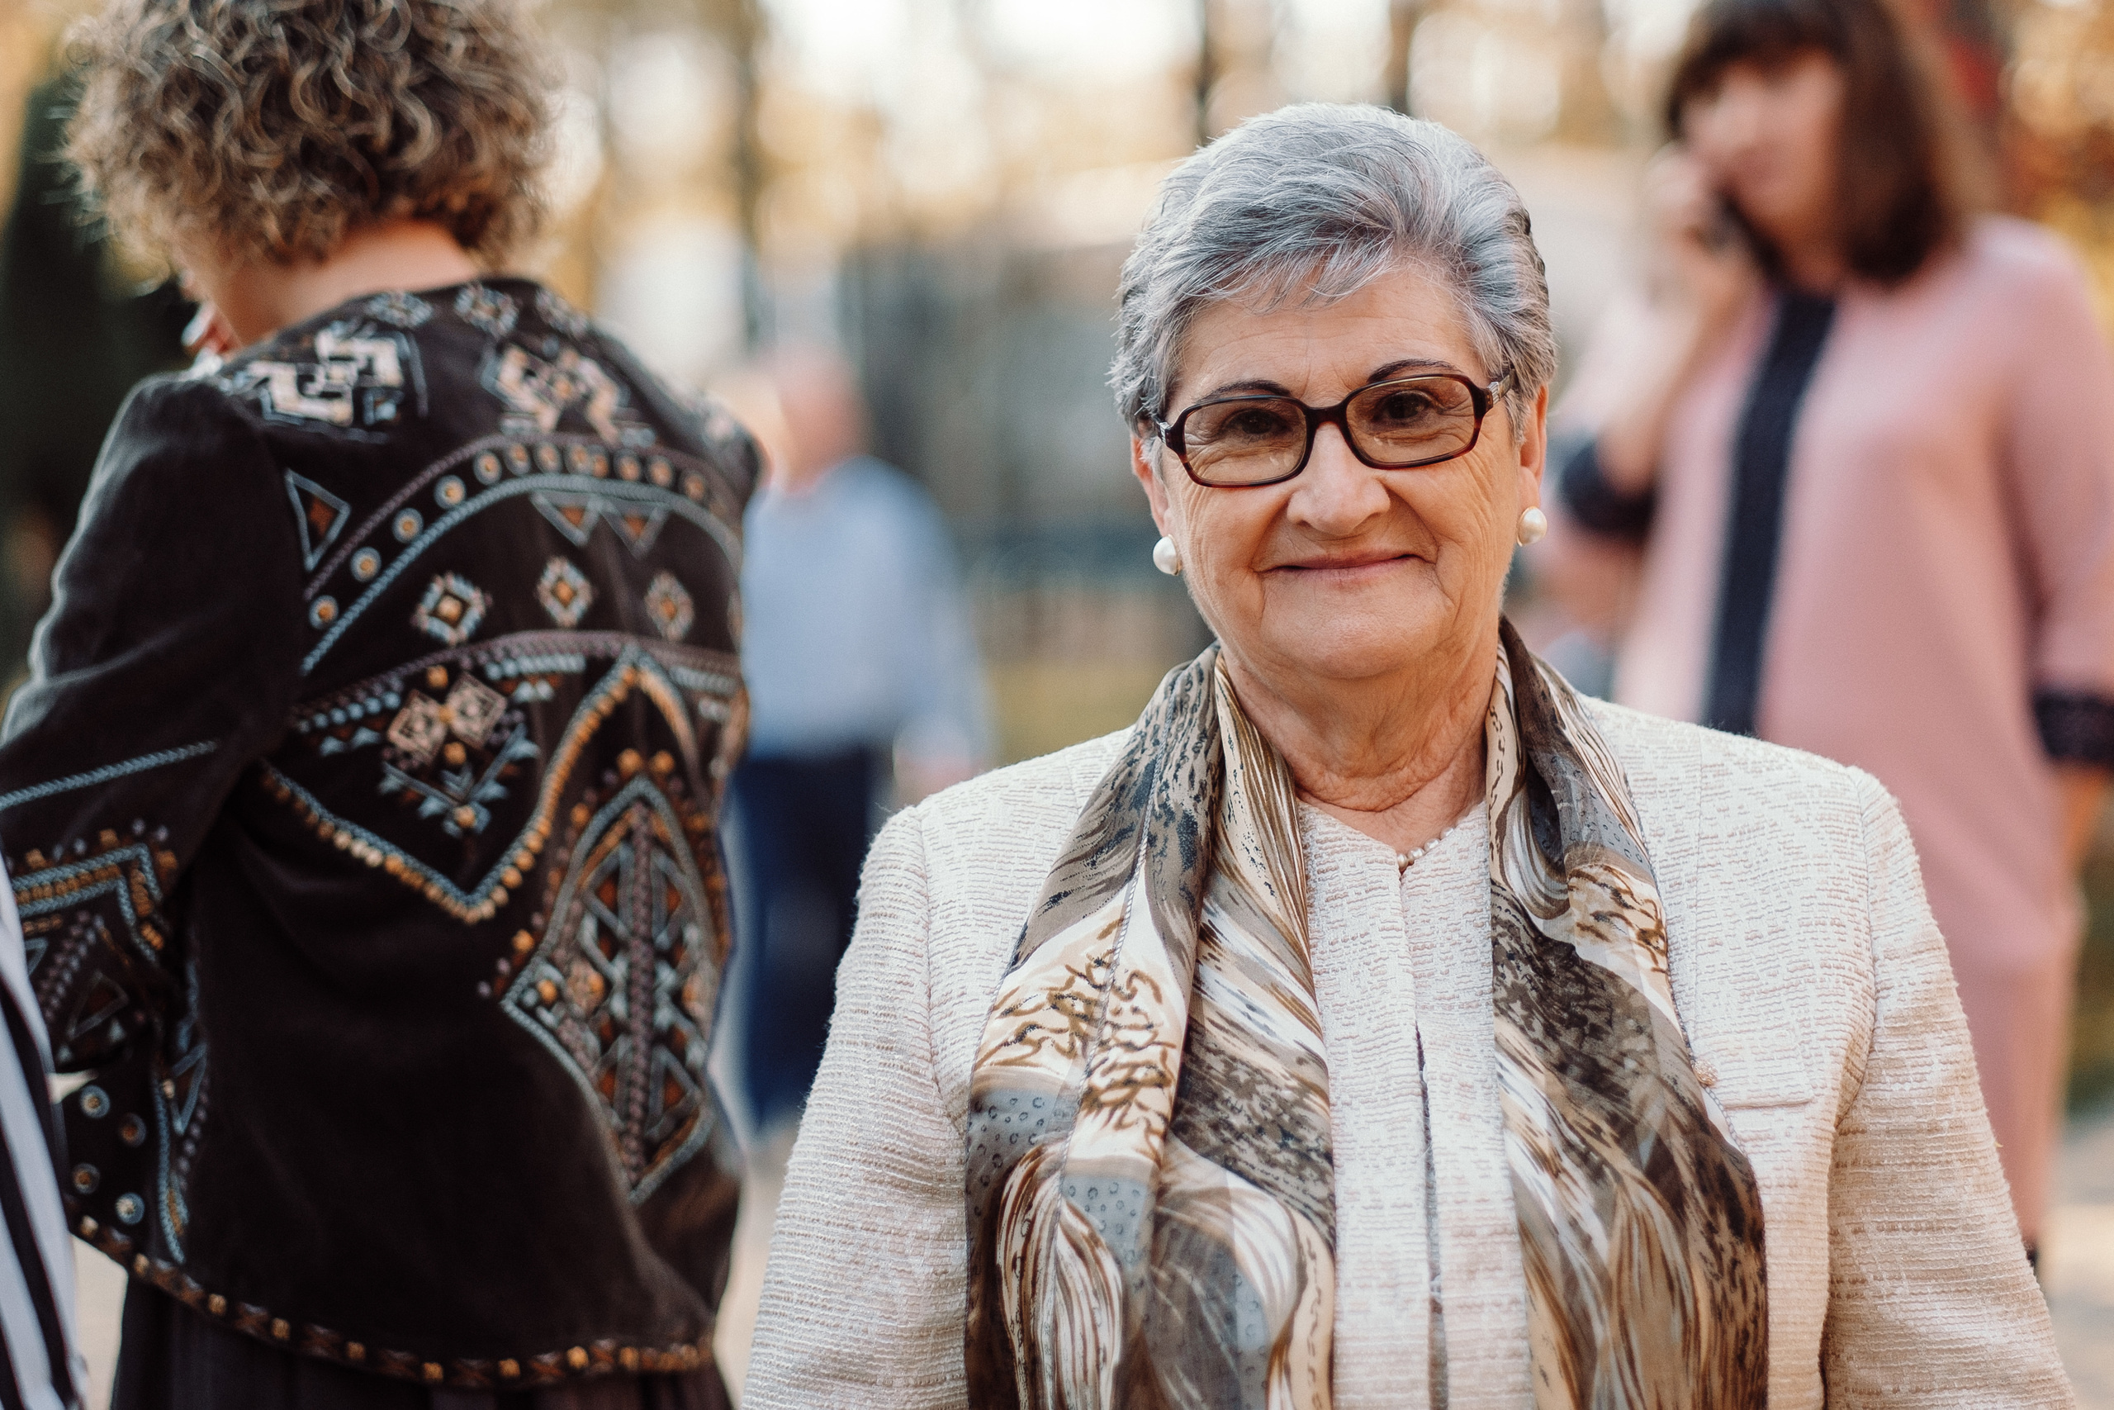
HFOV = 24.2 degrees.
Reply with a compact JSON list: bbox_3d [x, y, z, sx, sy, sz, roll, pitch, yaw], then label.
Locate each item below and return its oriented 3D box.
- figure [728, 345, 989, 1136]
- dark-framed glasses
[{"bbox_3d":[-0.433,0.091,10.300,0.520,1.690,0.360,2,3,34],"label":"figure"},{"bbox_3d":[0.117,-0.126,2.114,0.146,0.045,0.140,-6,10,4],"label":"dark-framed glasses"}]

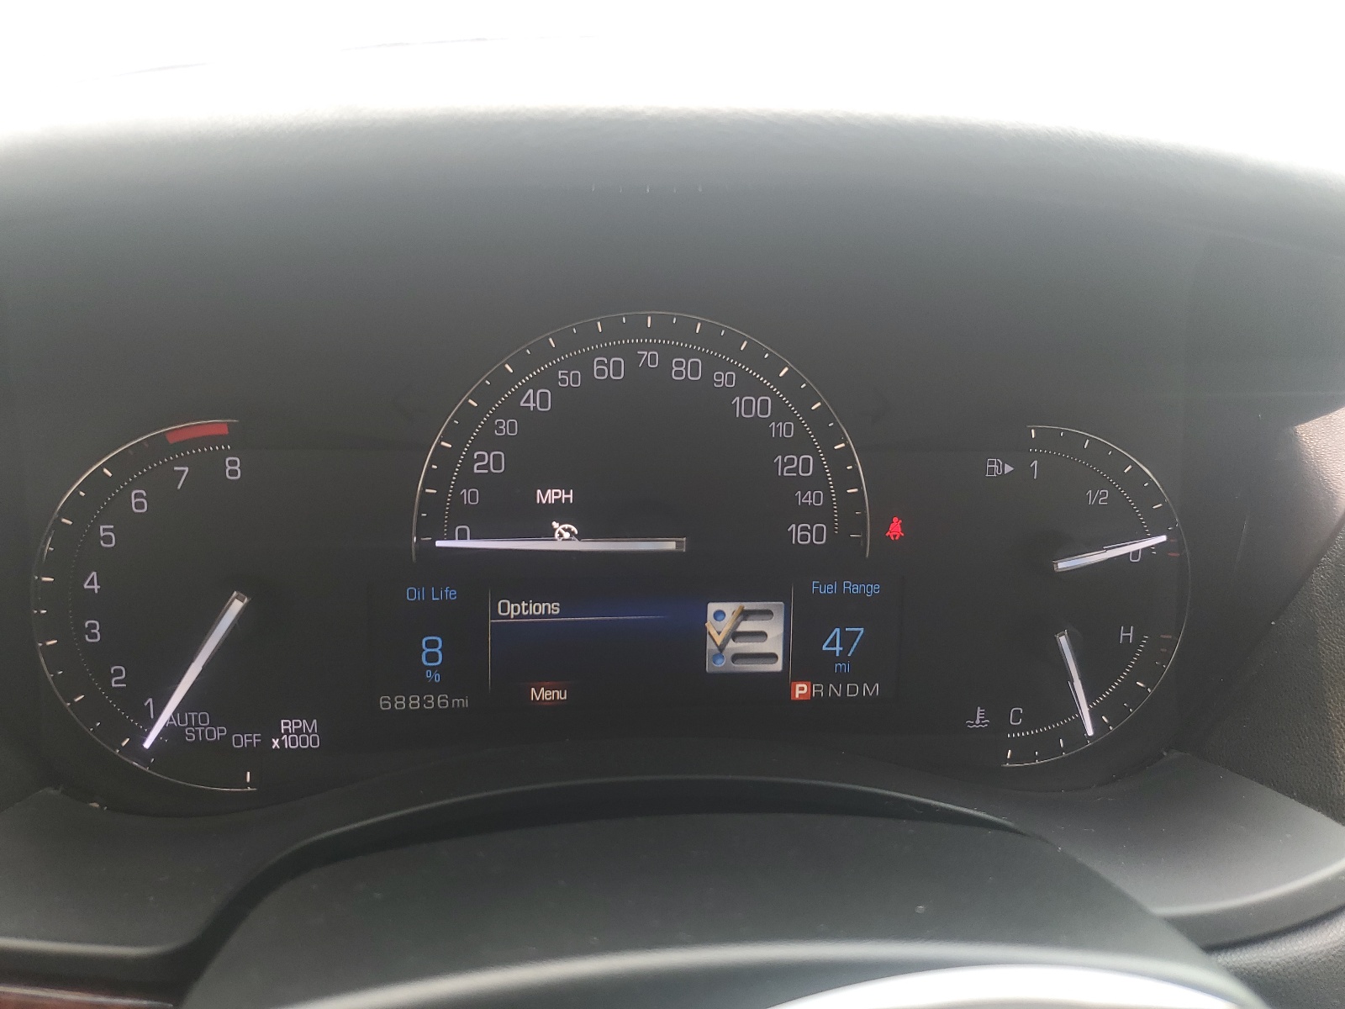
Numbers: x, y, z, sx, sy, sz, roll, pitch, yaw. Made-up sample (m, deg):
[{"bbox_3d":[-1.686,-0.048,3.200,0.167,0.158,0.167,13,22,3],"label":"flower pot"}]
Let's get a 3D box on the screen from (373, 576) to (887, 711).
[{"bbox_3d":[-0.009,0.037,0.275,0.142,0.035,0.008,-1,8,-5],"label":"screen"}]

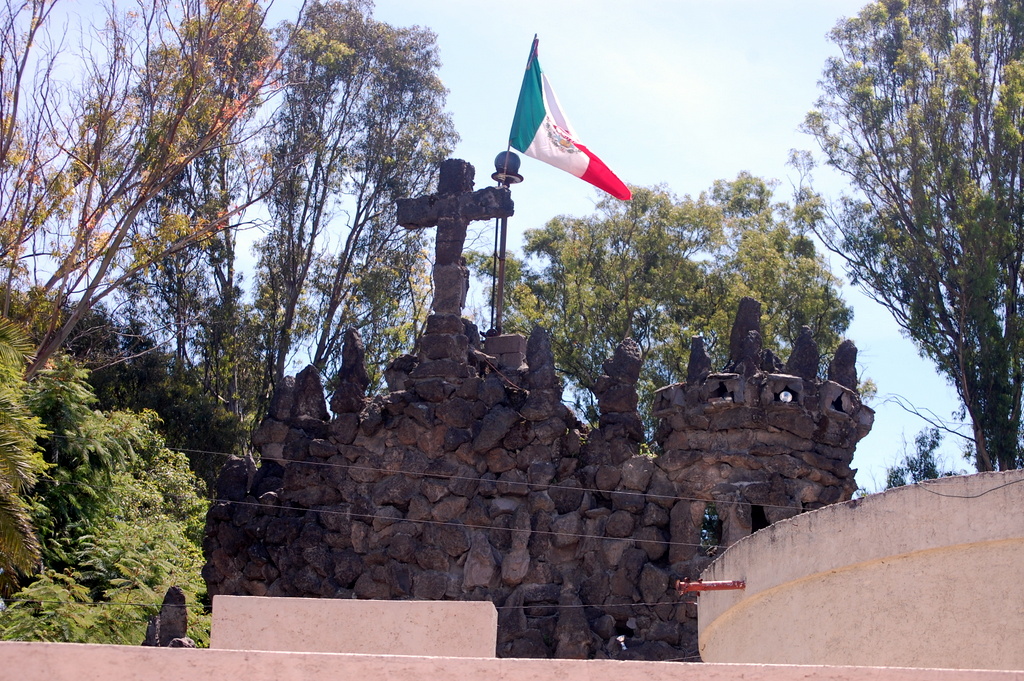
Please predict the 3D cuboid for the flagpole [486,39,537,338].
[{"bbox_3d":[-0.005,-1.632,24.700,0.480,3.300,0.350,-4,-21,14],"label":"flagpole"}]

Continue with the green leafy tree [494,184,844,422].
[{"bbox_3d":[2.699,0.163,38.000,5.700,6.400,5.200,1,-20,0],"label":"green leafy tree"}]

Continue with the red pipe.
[{"bbox_3d":[1.317,1.628,15.391,0.490,0.095,0.095,1,-19,-22],"label":"red pipe"}]

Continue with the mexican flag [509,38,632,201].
[{"bbox_3d":[0.631,-2.342,24.700,1.220,1.680,0.450,-2,-20,9],"label":"mexican flag"}]

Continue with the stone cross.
[{"bbox_3d":[-0.587,-1.059,24.200,1.200,1.740,0.280,-4,-21,18],"label":"stone cross"}]

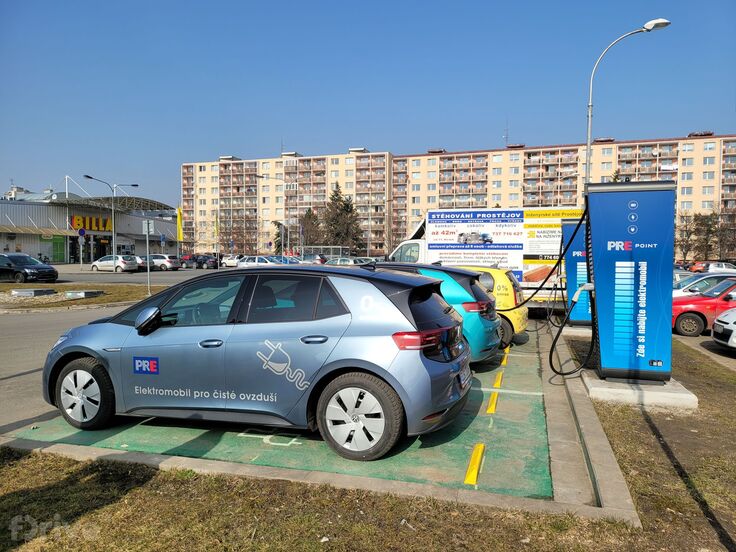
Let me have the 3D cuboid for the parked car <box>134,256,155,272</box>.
[{"bbox_3d":[-22.541,-1.175,52.800,4.050,1.470,1.720,1,2,14],"label":"parked car"}]

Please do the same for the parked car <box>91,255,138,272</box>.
[{"bbox_3d":[-22.884,-1.094,50.000,3.850,1.500,1.700,1,2,13],"label":"parked car"}]

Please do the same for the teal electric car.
[{"bbox_3d":[-0.188,0.578,8.599,4.260,1.565,1.850,1,2,17],"label":"teal electric car"}]

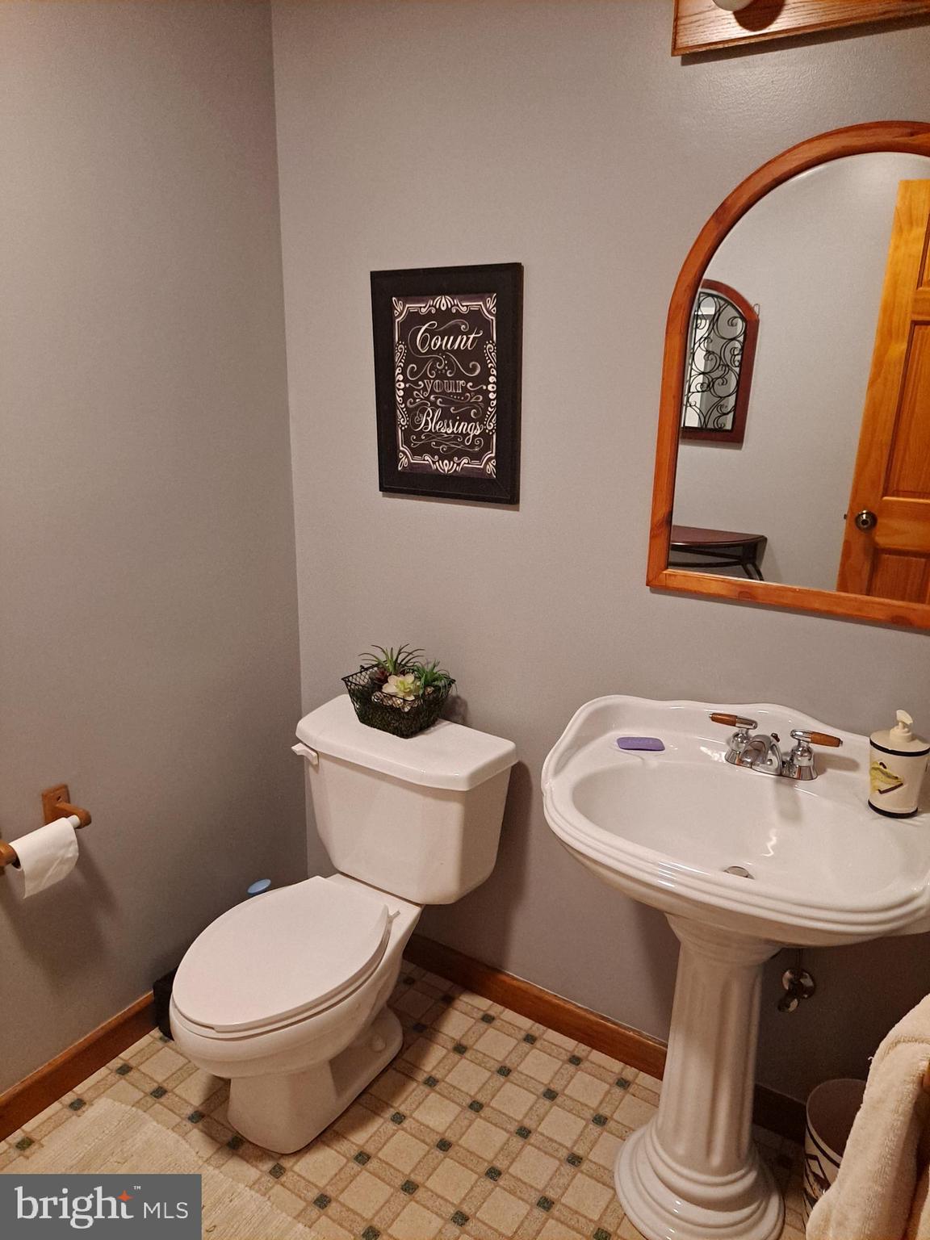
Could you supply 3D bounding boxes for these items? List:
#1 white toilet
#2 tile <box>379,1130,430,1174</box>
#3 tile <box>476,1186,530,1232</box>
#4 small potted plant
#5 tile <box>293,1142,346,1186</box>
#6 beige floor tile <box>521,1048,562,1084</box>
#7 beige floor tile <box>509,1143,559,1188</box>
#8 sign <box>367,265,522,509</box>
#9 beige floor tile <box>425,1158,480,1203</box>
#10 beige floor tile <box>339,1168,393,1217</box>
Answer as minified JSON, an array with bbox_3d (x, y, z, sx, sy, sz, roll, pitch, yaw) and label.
[{"bbox_3d":[-0.302,0.651,1.914,0.507,0.704,0.736,11,20,32],"label":"white toilet"},{"bbox_3d":[-0.121,1.061,1.790,0.073,0.008,0.071,11,20,32],"label":"tile"},{"bbox_3d":[0.073,1.099,1.666,0.073,0.008,0.071,11,20,32],"label":"tile"},{"bbox_3d":[-0.157,0.153,2.036,0.223,0.181,0.143,11,20,32],"label":"small potted plant"},{"bbox_3d":[-0.281,1.070,1.761,0.073,0.008,0.071,11,20,32],"label":"tile"},{"bbox_3d":[0.168,0.997,2.002,0.073,0.008,0.071,11,20,32],"label":"beige floor tile"},{"bbox_3d":[0.137,1.071,1.758,0.073,0.008,0.071,11,20,32],"label":"beige floor tile"},{"bbox_3d":[-0.040,-0.480,1.841,0.361,0.457,0.020,11,20,32],"label":"sign"},{"bbox_3d":[-0.024,1.080,1.728,0.073,0.008,0.071,11,20,32],"label":"beige floor tile"},{"bbox_3d":[-0.185,1.089,1.699,0.073,0.008,0.071,11,20,32],"label":"beige floor tile"}]

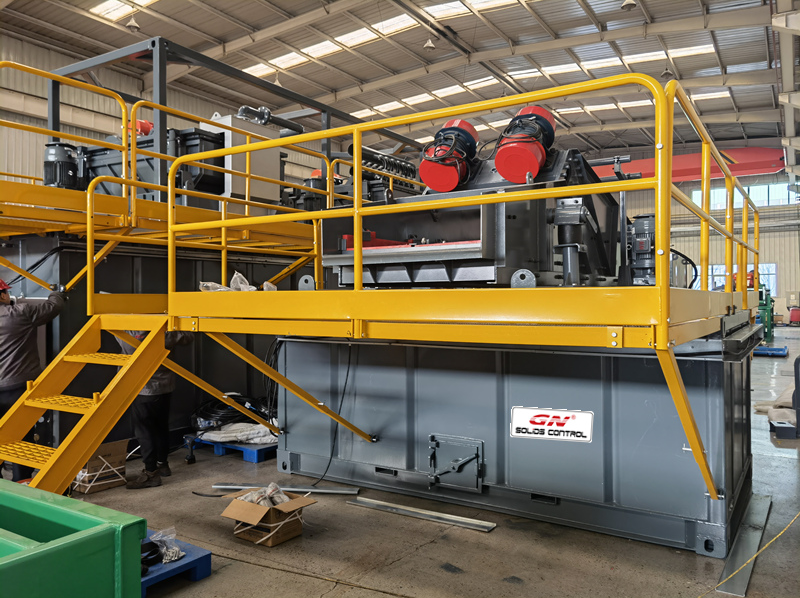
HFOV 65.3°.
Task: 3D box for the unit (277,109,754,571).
[{"bbox_3d":[0.884,-0.013,5.464,3.770,3.200,1.660,0,0,33],"label":"unit"}]

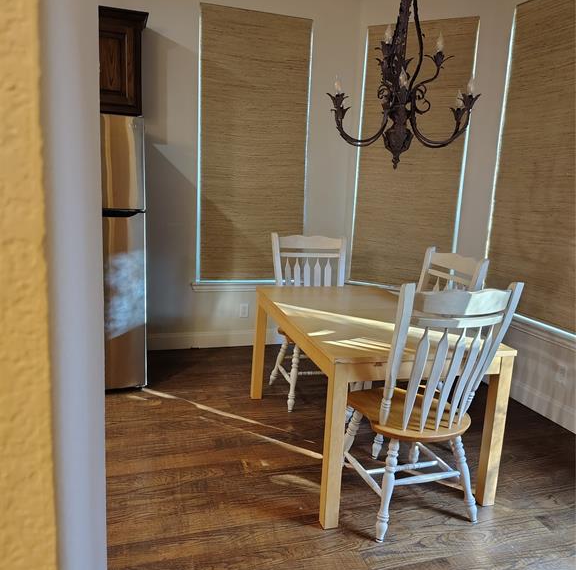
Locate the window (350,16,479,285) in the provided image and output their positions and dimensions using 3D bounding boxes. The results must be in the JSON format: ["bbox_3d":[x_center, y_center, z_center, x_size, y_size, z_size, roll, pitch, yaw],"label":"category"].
[{"bbox_3d":[0.988,-0.996,4.342,0.868,2.123,0.091,9,13,27],"label":"window"}]

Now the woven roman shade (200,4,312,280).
[{"bbox_3d":[-0.281,-1.069,4.322,0.912,2.128,0.091,-1,12,-17],"label":"woven roman shade"}]

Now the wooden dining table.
[{"bbox_3d":[0.384,0.519,2.919,0.850,0.751,1.363,-1,12,-17],"label":"wooden dining table"}]

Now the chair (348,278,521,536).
[{"bbox_3d":[0.562,0.475,2.353,0.544,1.075,0.610,-1,12,-18],"label":"chair"}]

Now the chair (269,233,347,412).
[{"bbox_3d":[0.190,0.219,3.550,0.544,1.075,0.610,0,12,-15],"label":"chair"}]

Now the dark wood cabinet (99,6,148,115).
[{"bbox_3d":[-1.434,-1.514,3.636,0.907,0.660,0.373,-1,12,-17],"label":"dark wood cabinet"}]

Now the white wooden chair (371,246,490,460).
[{"bbox_3d":[0.678,0.347,3.025,0.610,1.075,0.544,-1,12,-19],"label":"white wooden chair"}]

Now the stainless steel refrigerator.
[{"bbox_3d":[-1.400,-0.242,3.665,0.806,1.779,0.766,-1,12,-17],"label":"stainless steel refrigerator"}]

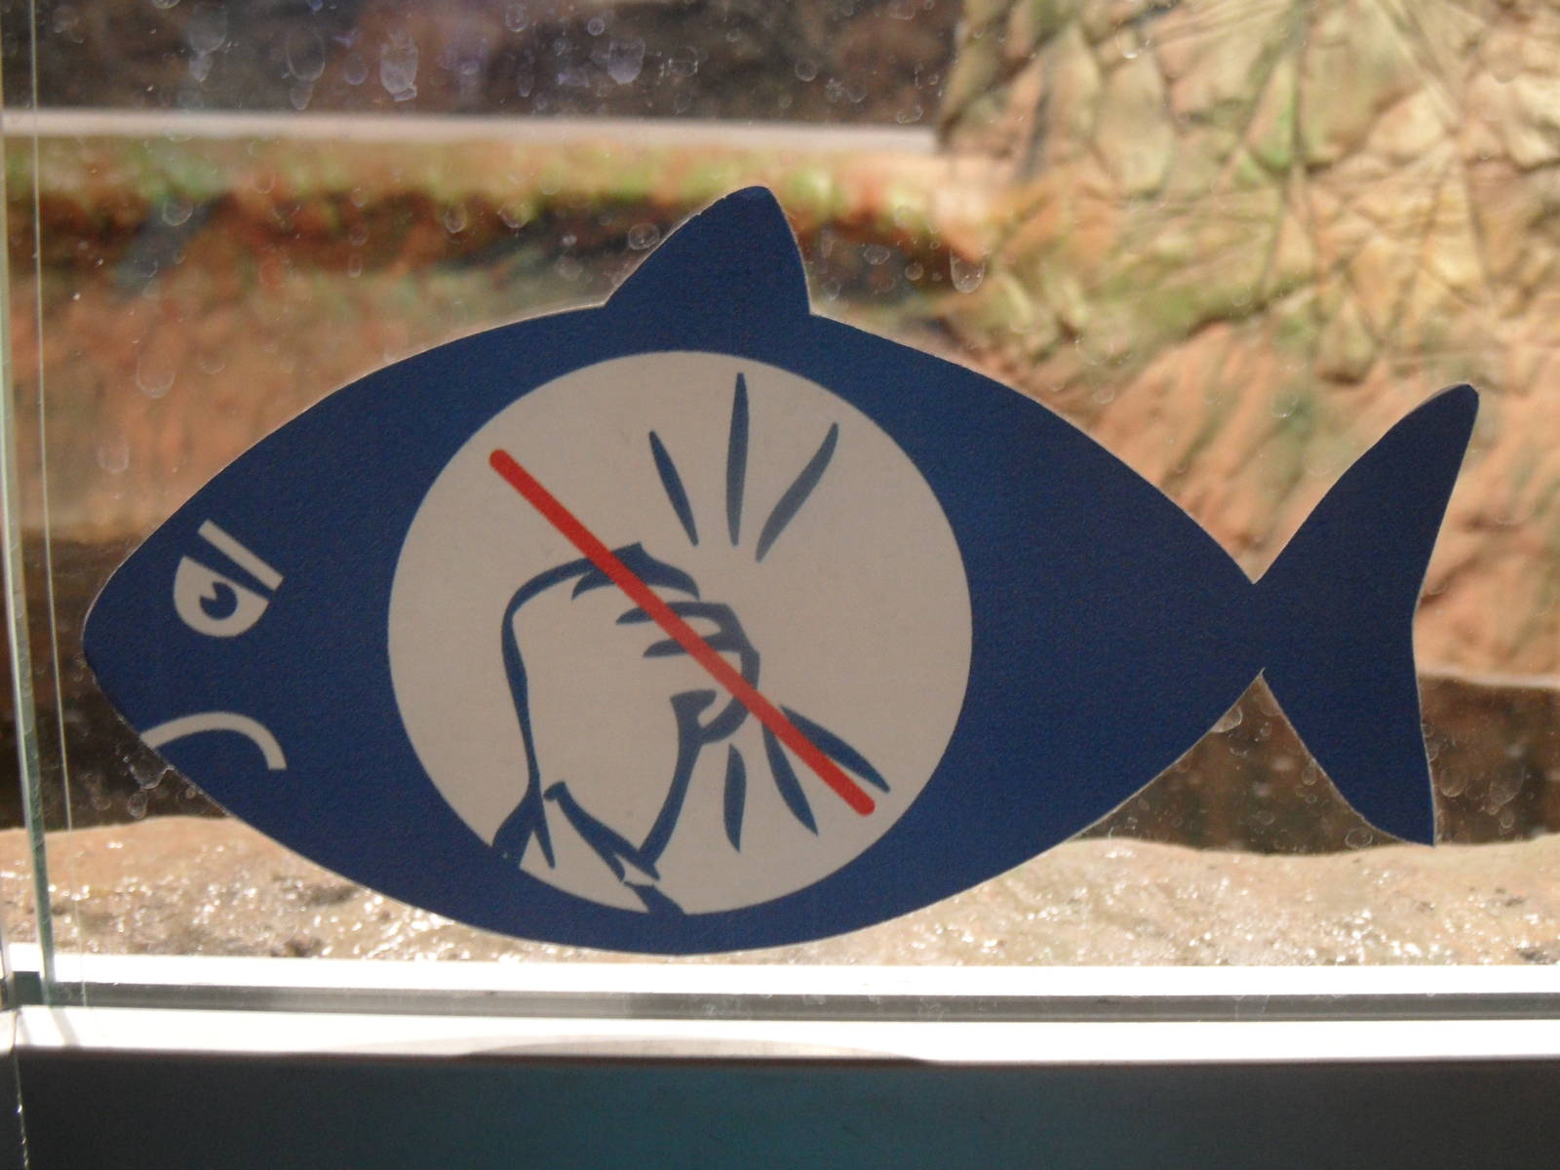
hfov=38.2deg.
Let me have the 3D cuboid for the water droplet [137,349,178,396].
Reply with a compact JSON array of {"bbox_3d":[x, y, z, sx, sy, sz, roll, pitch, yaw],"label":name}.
[{"bbox_3d":[-0.108,-0.037,0.390,0.007,0.009,0.002,0,12,-2],"label":"water droplet"}]

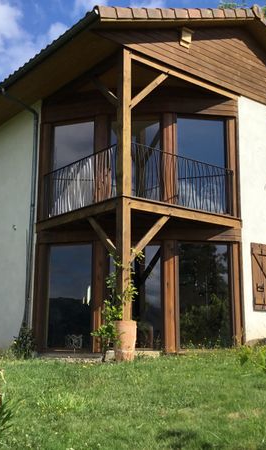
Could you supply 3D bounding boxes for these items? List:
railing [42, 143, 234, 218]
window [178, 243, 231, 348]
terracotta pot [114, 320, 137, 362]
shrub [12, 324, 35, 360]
[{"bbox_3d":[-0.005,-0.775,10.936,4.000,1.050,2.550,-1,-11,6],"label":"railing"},{"bbox_3d":[1.505,1.466,11.188,1.204,2.247,0.100,2,-11,-8],"label":"window"},{"bbox_3d":[-0.124,2.000,9.224,0.415,0.730,0.415,0,-10,0],"label":"terracotta pot"},{"bbox_3d":[-2.354,2.504,11.549,0.520,0.740,0.500,0,-10,0],"label":"shrub"}]

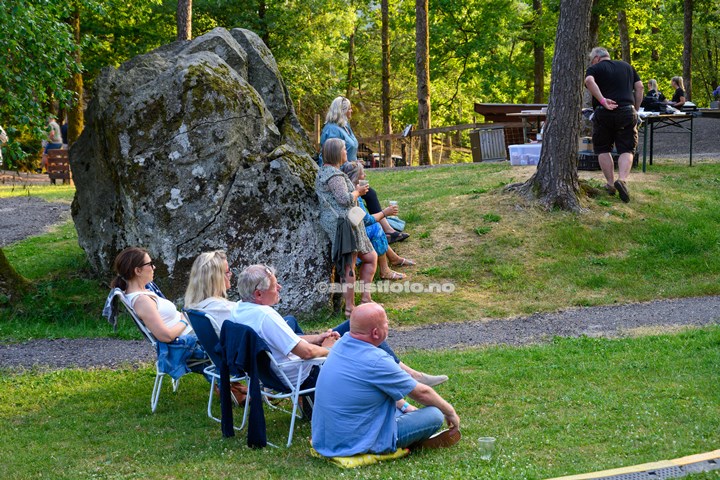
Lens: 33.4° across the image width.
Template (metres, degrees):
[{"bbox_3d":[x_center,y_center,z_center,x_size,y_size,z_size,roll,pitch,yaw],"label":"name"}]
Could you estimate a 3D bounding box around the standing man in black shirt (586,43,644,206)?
[{"bbox_3d":[2.830,-1.306,13.387,0.630,1.720,0.550,-1,6,-13],"label":"standing man in black shirt"}]

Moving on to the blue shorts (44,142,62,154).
[{"bbox_3d":[-6.930,-2.039,26.939,0.480,0.260,0.400,0,6,0],"label":"blue shorts"}]

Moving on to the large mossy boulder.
[{"bbox_3d":[-1.660,-0.830,12.484,2.700,2.770,2.600,0,6,0],"label":"large mossy boulder"}]

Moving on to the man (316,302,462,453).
[{"bbox_3d":[0.125,0.758,7.026,0.780,0.850,0.680,-5,8,-38],"label":"man"}]

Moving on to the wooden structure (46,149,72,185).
[{"bbox_3d":[-6.200,-1.468,24.587,0.500,0.720,0.500,0,6,0],"label":"wooden structure"}]

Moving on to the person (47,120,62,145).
[{"bbox_3d":[-7.363,-2.316,28.500,0.700,1.320,0.500,2,6,21],"label":"person"}]

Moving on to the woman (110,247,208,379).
[{"bbox_3d":[-1.140,0.557,7.761,0.930,1.030,0.500,-1,6,-10],"label":"woman"}]

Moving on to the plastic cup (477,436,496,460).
[{"bbox_3d":[0.695,1.143,6.563,0.095,0.115,0.095,0,6,0],"label":"plastic cup"}]

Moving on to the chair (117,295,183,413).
[{"bbox_3d":[-1.210,0.706,7.776,0.680,0.730,0.520,-1,6,-11],"label":"chair"}]

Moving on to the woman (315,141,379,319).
[{"bbox_3d":[-0.125,-0.105,10.949,0.480,1.620,0.460,-2,6,-18],"label":"woman"}]

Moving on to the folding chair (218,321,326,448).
[{"bbox_3d":[-0.480,0.807,7.313,0.640,0.730,0.550,-5,8,-36],"label":"folding chair"}]

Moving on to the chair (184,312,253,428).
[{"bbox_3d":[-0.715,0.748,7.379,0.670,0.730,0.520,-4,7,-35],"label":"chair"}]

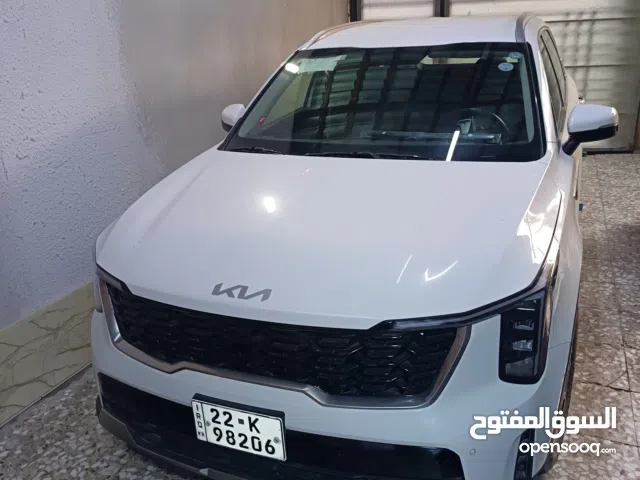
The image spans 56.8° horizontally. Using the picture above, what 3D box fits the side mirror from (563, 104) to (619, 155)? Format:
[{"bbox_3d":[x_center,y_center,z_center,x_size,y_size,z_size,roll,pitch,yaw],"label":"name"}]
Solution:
[{"bbox_3d":[1.263,-0.531,2.766,0.240,0.220,0.170,5,23,22],"label":"side mirror"}]

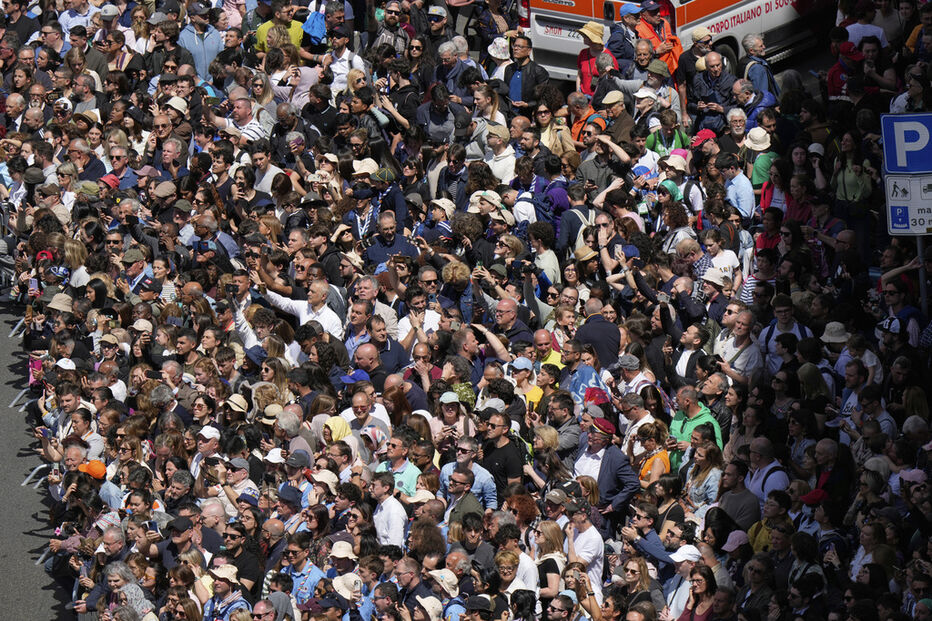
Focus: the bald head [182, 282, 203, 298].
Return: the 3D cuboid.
[{"bbox_3d":[-2.491,-0.155,94.133,0.160,0.230,0.200,12,35,43],"label":"bald head"}]

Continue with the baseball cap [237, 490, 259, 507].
[{"bbox_3d":[-1.824,1.576,86.809,0.220,0.140,0.250,9,27,33],"label":"baseball cap"}]

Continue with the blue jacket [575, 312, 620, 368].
[{"bbox_3d":[1.189,0.323,92.891,0.480,0.660,0.300,-12,19,-24],"label":"blue jacket"}]

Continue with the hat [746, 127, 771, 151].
[{"bbox_3d":[2.851,-1.678,101.271,0.280,0.150,0.270,3,19,-1],"label":"hat"}]

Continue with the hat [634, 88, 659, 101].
[{"bbox_3d":[1.790,-2.143,102.934,0.250,0.120,0.180,1,16,-9],"label":"hat"}]

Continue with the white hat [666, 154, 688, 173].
[{"bbox_3d":[1.970,-1.376,96.876,0.270,0.150,0.250,11,7,-2],"label":"white hat"}]

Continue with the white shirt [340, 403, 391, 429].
[{"bbox_3d":[-0.866,1.107,90.196,0.480,0.650,0.300,-9,18,-24],"label":"white shirt"}]

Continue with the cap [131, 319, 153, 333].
[{"bbox_3d":[-3.027,0.140,96.569,0.250,0.125,0.180,-16,20,-36],"label":"cap"}]

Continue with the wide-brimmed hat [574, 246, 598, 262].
[{"bbox_3d":[1.139,-0.529,97.832,0.270,0.130,0.240,-9,15,14],"label":"wide-brimmed hat"}]

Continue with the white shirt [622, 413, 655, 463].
[{"bbox_3d":[1.555,1.235,93.317,0.310,0.680,0.500,-7,17,-19],"label":"white shirt"}]

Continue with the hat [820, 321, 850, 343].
[{"bbox_3d":[3.265,0.186,91.474,0.280,0.140,0.270,-4,17,1],"label":"hat"}]

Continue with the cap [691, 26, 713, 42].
[{"bbox_3d":[2.529,-2.936,109.788,0.270,0.140,0.180,10,19,29],"label":"cap"}]

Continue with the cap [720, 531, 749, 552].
[{"bbox_3d":[2.307,1.984,88.937,0.260,0.140,0.180,-26,18,-4],"label":"cap"}]

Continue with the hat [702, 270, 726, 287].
[{"bbox_3d":[2.230,-0.297,93.297,0.270,0.150,0.250,0,13,-32],"label":"hat"}]

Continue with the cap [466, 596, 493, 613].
[{"bbox_3d":[0.109,2.376,83.673,0.190,0.130,0.260,14,30,43],"label":"cap"}]

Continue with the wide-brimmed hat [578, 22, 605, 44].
[{"bbox_3d":[1.357,-2.959,109.845,0.300,0.170,0.280,21,4,-1],"label":"wide-brimmed hat"}]

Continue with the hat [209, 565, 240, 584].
[{"bbox_3d":[-2.139,2.348,92.500,0.310,0.140,0.290,15,4,-1],"label":"hat"}]

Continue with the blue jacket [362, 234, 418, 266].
[{"bbox_3d":[-0.713,-0.402,99.041,0.530,0.660,0.300,-2,17,-2],"label":"blue jacket"}]

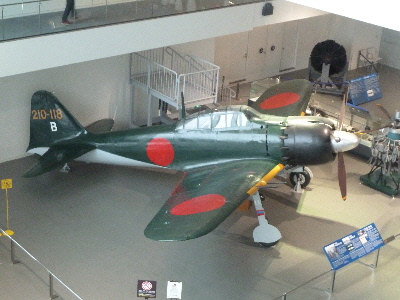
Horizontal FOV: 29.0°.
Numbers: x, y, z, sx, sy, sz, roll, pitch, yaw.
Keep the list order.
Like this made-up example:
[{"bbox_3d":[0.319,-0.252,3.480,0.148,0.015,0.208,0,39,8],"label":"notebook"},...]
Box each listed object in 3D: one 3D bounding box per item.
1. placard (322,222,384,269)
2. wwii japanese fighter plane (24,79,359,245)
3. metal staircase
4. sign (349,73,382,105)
[{"bbox_3d":[3.328,2.058,16.608,1.748,0.539,0.070,-18,-14,-37],"label":"placard"},{"bbox_3d":[-0.509,-0.257,19.679,8.914,2.977,10.997,10,24,16],"label":"wwii japanese fighter plane"},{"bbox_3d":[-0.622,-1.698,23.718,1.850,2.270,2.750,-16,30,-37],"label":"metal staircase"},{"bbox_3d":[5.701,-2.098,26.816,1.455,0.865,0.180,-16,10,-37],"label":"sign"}]

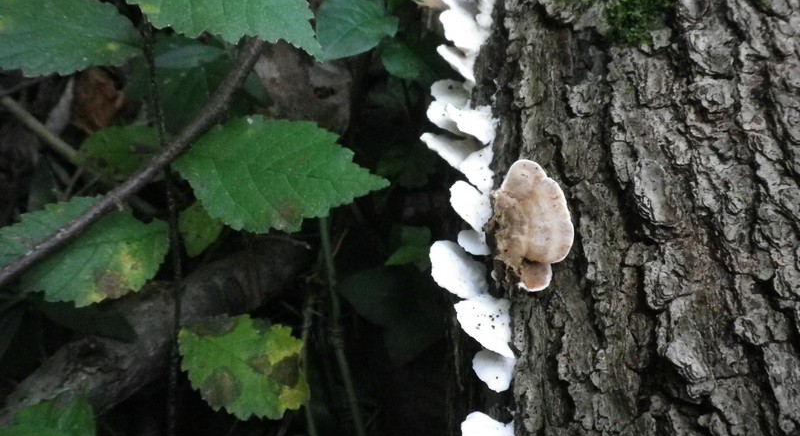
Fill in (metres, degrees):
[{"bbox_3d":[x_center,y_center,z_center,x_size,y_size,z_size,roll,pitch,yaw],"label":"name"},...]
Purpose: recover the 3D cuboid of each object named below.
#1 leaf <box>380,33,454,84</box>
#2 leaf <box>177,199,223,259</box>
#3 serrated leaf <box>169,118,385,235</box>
[{"bbox_3d":[0.013,-0.131,0.660,0.070,0.012,0.051,35,61,23],"label":"leaf"},{"bbox_3d":[-0.128,0.006,0.522,0.029,0.010,0.044,3,63,1],"label":"leaf"},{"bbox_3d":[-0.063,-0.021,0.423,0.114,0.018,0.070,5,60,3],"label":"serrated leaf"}]

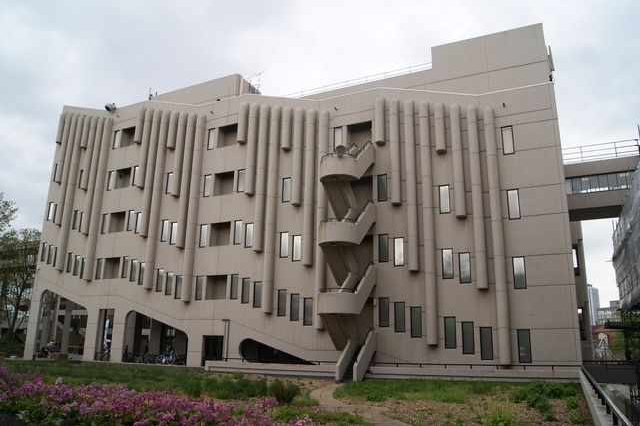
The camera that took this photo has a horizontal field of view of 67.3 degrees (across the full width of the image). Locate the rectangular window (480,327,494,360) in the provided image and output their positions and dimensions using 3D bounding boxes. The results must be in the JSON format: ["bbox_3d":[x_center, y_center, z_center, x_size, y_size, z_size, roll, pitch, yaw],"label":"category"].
[{"bbox_3d":[8.502,6.659,24.454,0.570,1.630,0.150,-5,-15,25],"label":"rectangular window"}]

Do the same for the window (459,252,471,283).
[{"bbox_3d":[8.020,3.049,26.577,0.600,1.688,0.150,-6,-16,25],"label":"window"}]

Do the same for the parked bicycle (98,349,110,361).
[{"bbox_3d":[-16.149,10.679,36.000,1.700,1.000,0.550,-5,-15,25],"label":"parked bicycle"}]

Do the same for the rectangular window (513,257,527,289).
[{"bbox_3d":[10.300,3.105,24.778,0.605,1.650,0.120,-6,-16,25],"label":"rectangular window"}]

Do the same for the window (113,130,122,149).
[{"bbox_3d":[-17.386,-6.238,41.044,0.590,1.660,0.130,-6,-16,26],"label":"window"}]

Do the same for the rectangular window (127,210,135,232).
[{"bbox_3d":[-14.922,0.609,37.930,0.590,1.660,0.130,-6,-16,26],"label":"rectangular window"}]

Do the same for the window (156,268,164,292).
[{"bbox_3d":[-12.424,5.294,37.510,0.610,1.719,0.150,-5,-14,26],"label":"window"}]

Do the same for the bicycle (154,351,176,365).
[{"bbox_3d":[-10.786,10.218,33.690,1.750,1.000,0.550,-6,-16,25],"label":"bicycle"}]

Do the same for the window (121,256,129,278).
[{"bbox_3d":[-14.750,4.150,36.413,0.570,1.630,0.150,-5,-15,25],"label":"window"}]

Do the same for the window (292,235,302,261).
[{"bbox_3d":[-1.478,2.242,30.608,0.590,1.660,0.130,-6,-16,26],"label":"window"}]

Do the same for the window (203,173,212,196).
[{"bbox_3d":[-8.447,-2.032,36.080,0.600,1.688,0.150,-6,-16,25],"label":"window"}]

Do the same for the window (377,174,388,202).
[{"bbox_3d":[3.882,-1.546,29.843,0.600,1.688,0.150,-6,-16,25],"label":"window"}]

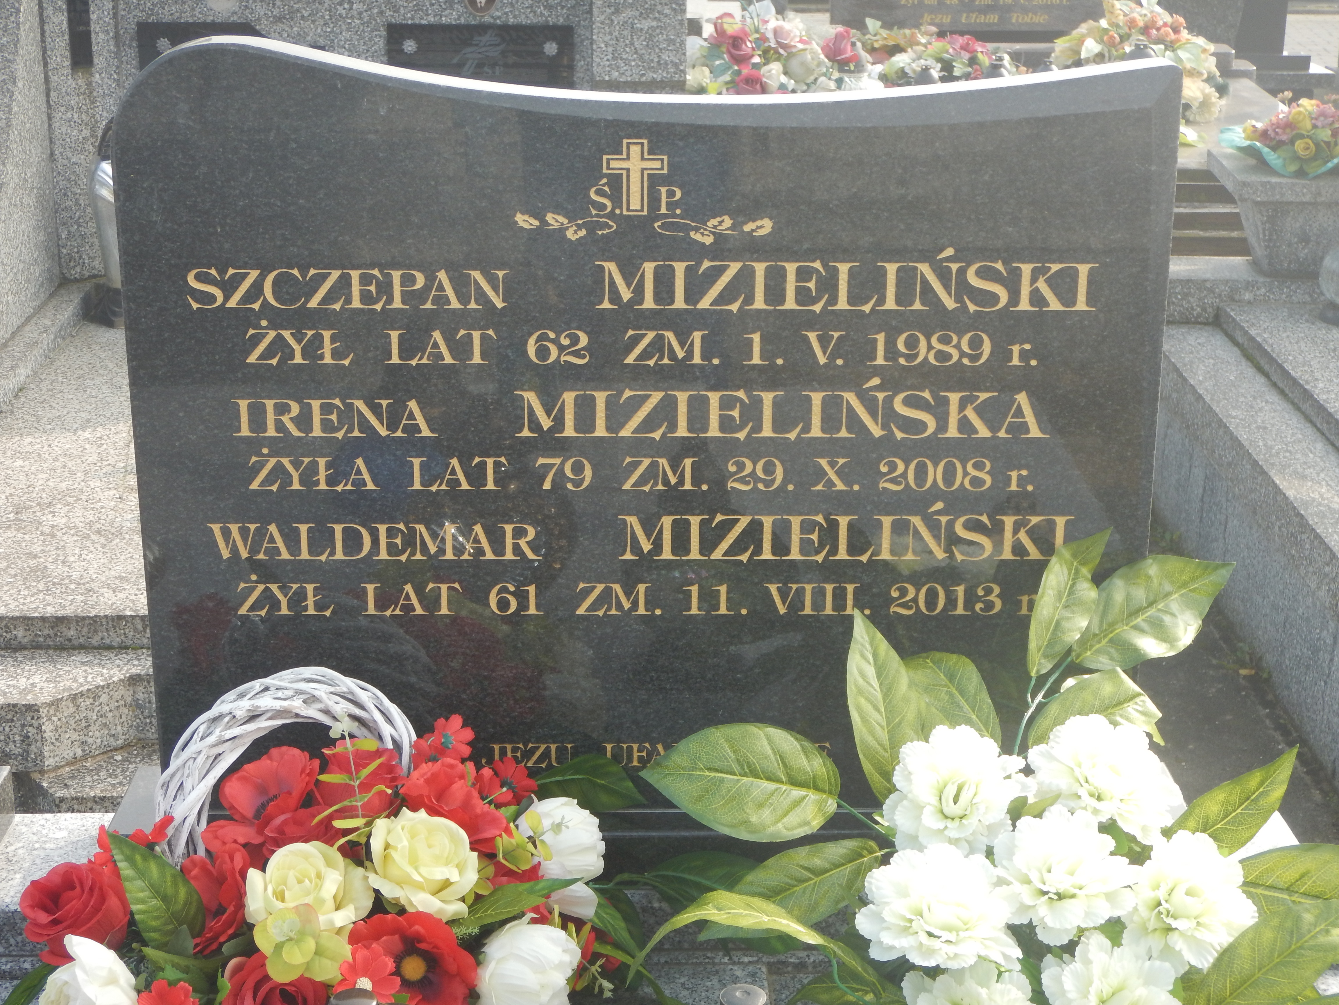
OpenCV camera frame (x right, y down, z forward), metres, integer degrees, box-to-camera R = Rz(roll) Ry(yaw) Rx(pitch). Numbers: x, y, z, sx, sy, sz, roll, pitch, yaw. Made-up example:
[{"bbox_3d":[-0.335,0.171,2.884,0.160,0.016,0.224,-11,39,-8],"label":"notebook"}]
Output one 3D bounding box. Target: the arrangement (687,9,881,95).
[{"bbox_3d":[0.277,-1.129,5.600,0.540,0.290,0.400,0,19,0],"label":"arrangement"}]

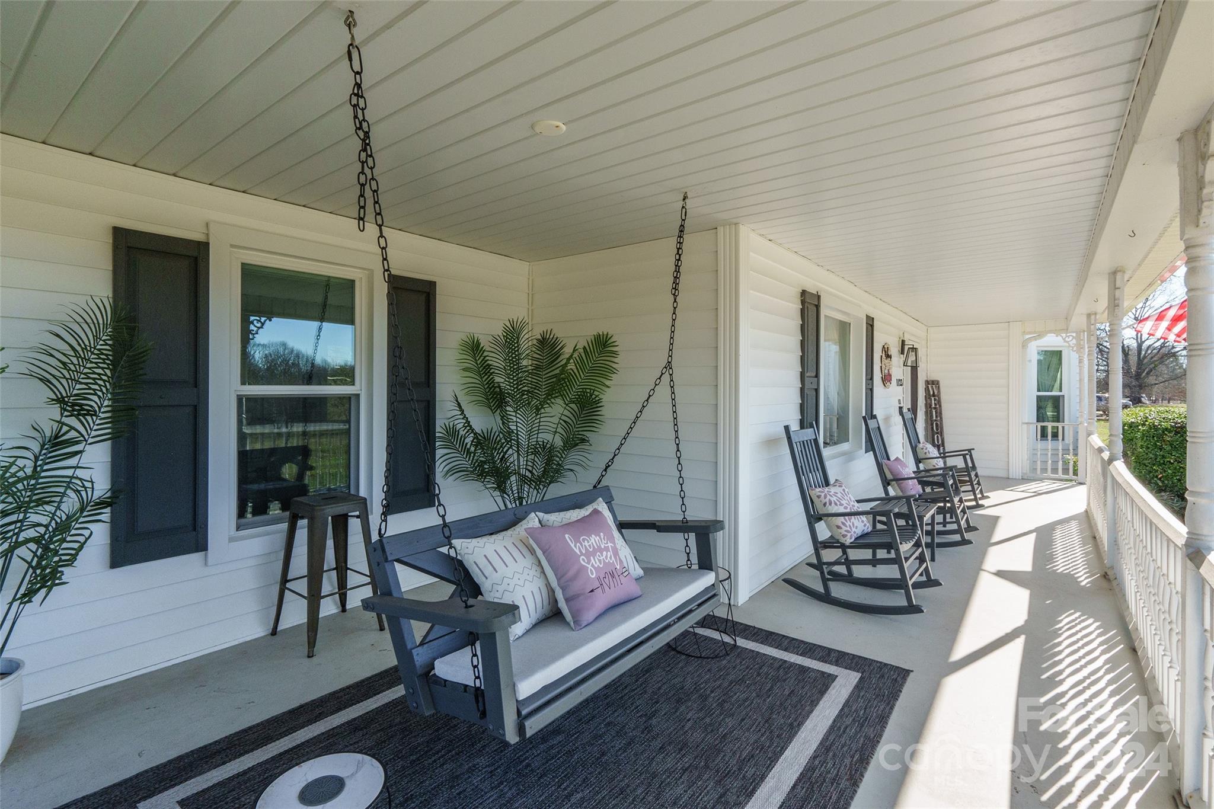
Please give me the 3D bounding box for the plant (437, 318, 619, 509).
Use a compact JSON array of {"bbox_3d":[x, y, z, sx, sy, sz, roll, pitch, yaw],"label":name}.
[{"bbox_3d":[-0.560,0.345,3.830,1.120,1.860,1.170,1,1,39],"label":"plant"}]

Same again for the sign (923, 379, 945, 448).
[{"bbox_3d":[5.320,0.375,8.700,0.220,1.520,0.035,0,-6,12],"label":"sign"}]

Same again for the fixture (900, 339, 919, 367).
[{"bbox_3d":[4.150,-0.700,7.380,0.220,0.390,0.180,1,1,39],"label":"fixture"}]

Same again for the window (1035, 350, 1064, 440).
[{"bbox_3d":[7.586,-0.179,9.250,0.520,1.570,0.100,0,1,-5],"label":"window"}]

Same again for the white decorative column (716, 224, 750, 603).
[{"bbox_3d":[0.837,0.058,3.570,0.160,2.460,0.160,1,1,39],"label":"white decorative column"}]

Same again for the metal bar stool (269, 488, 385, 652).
[{"bbox_3d":[-1.589,0.925,3.080,0.430,0.765,0.420,1,1,39],"label":"metal bar stool"}]

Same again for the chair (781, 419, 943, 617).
[{"bbox_3d":[1.780,0.713,3.740,0.870,1.140,0.660,1,1,34],"label":"chair"}]

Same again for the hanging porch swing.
[{"bbox_3d":[-0.169,-0.055,2.266,0.720,2.120,1.780,1,1,38],"label":"hanging porch swing"}]

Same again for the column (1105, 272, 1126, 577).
[{"bbox_3d":[3.848,0.123,4.080,0.100,2.300,0.100,1,1,39],"label":"column"}]

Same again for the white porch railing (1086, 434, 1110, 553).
[{"bbox_3d":[4.706,0.796,5.140,0.090,0.820,2.650,1,1,39],"label":"white porch railing"}]

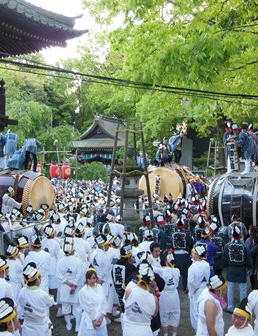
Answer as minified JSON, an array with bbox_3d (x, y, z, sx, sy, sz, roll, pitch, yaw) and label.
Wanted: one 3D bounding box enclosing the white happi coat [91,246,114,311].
[{"bbox_3d":[-0.500,2.200,8.550,0.540,1.220,0.400,0,0,25],"label":"white happi coat"}]

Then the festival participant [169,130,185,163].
[{"bbox_3d":[2.290,-1.020,20.800,0.700,1.550,0.550,0,0,18],"label":"festival participant"}]

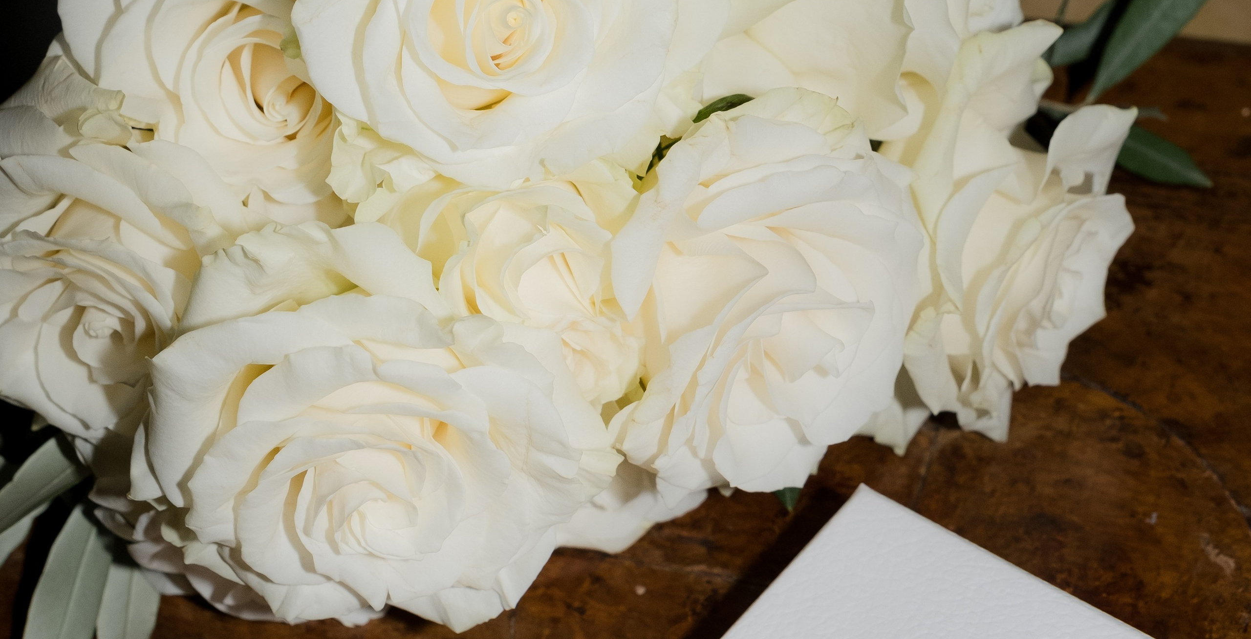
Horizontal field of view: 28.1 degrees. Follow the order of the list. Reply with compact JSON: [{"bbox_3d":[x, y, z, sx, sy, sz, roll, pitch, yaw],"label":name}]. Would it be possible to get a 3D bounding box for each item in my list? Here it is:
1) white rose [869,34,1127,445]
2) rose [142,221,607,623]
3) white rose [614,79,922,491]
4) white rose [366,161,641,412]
[{"bbox_3d":[0.092,-0.021,0.630,0.074,0.094,0.064,0,13,-41],"label":"white rose"},{"bbox_3d":[-0.057,0.025,0.588,0.110,0.085,0.070,0,23,0],"label":"rose"},{"bbox_3d":[0.033,-0.006,0.592,0.074,0.090,0.068,0,21,-10],"label":"white rose"},{"bbox_3d":[-0.029,-0.009,0.622,0.070,0.066,0.060,0,3,-7],"label":"white rose"}]

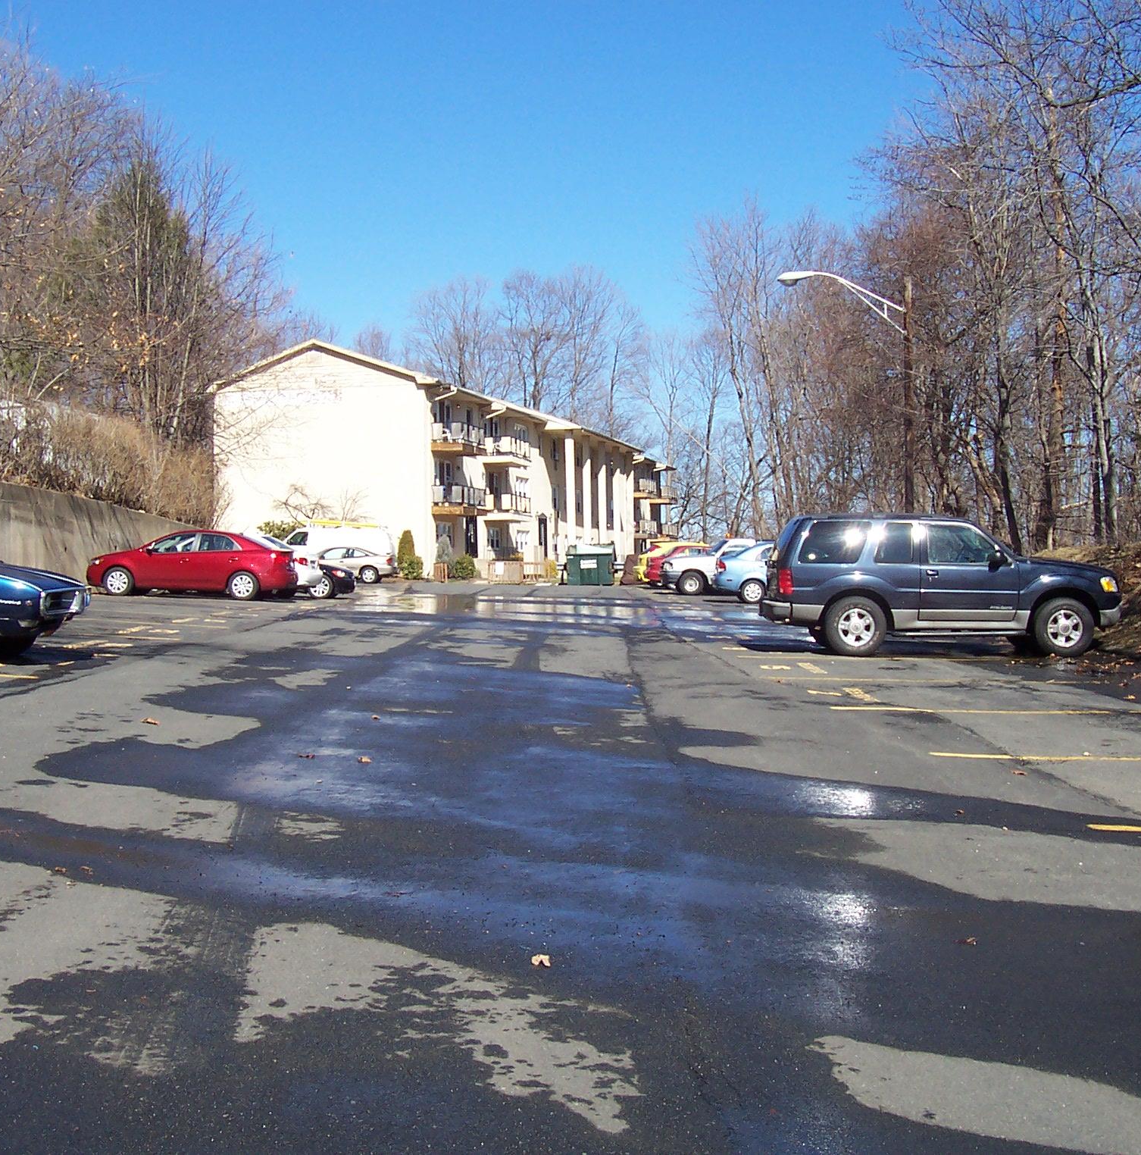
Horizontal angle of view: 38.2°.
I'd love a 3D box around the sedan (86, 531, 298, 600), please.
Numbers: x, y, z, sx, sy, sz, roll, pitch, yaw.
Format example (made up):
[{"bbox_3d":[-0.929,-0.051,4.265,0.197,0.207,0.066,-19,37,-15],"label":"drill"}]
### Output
[{"bbox_3d":[-8.270,-0.300,36.150,4.530,1.460,1.780,2,0,1],"label":"sedan"}]

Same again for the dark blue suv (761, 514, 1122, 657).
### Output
[{"bbox_3d":[4.750,0.090,21.450,4.580,1.760,1.790,0,0,-1],"label":"dark blue suv"}]

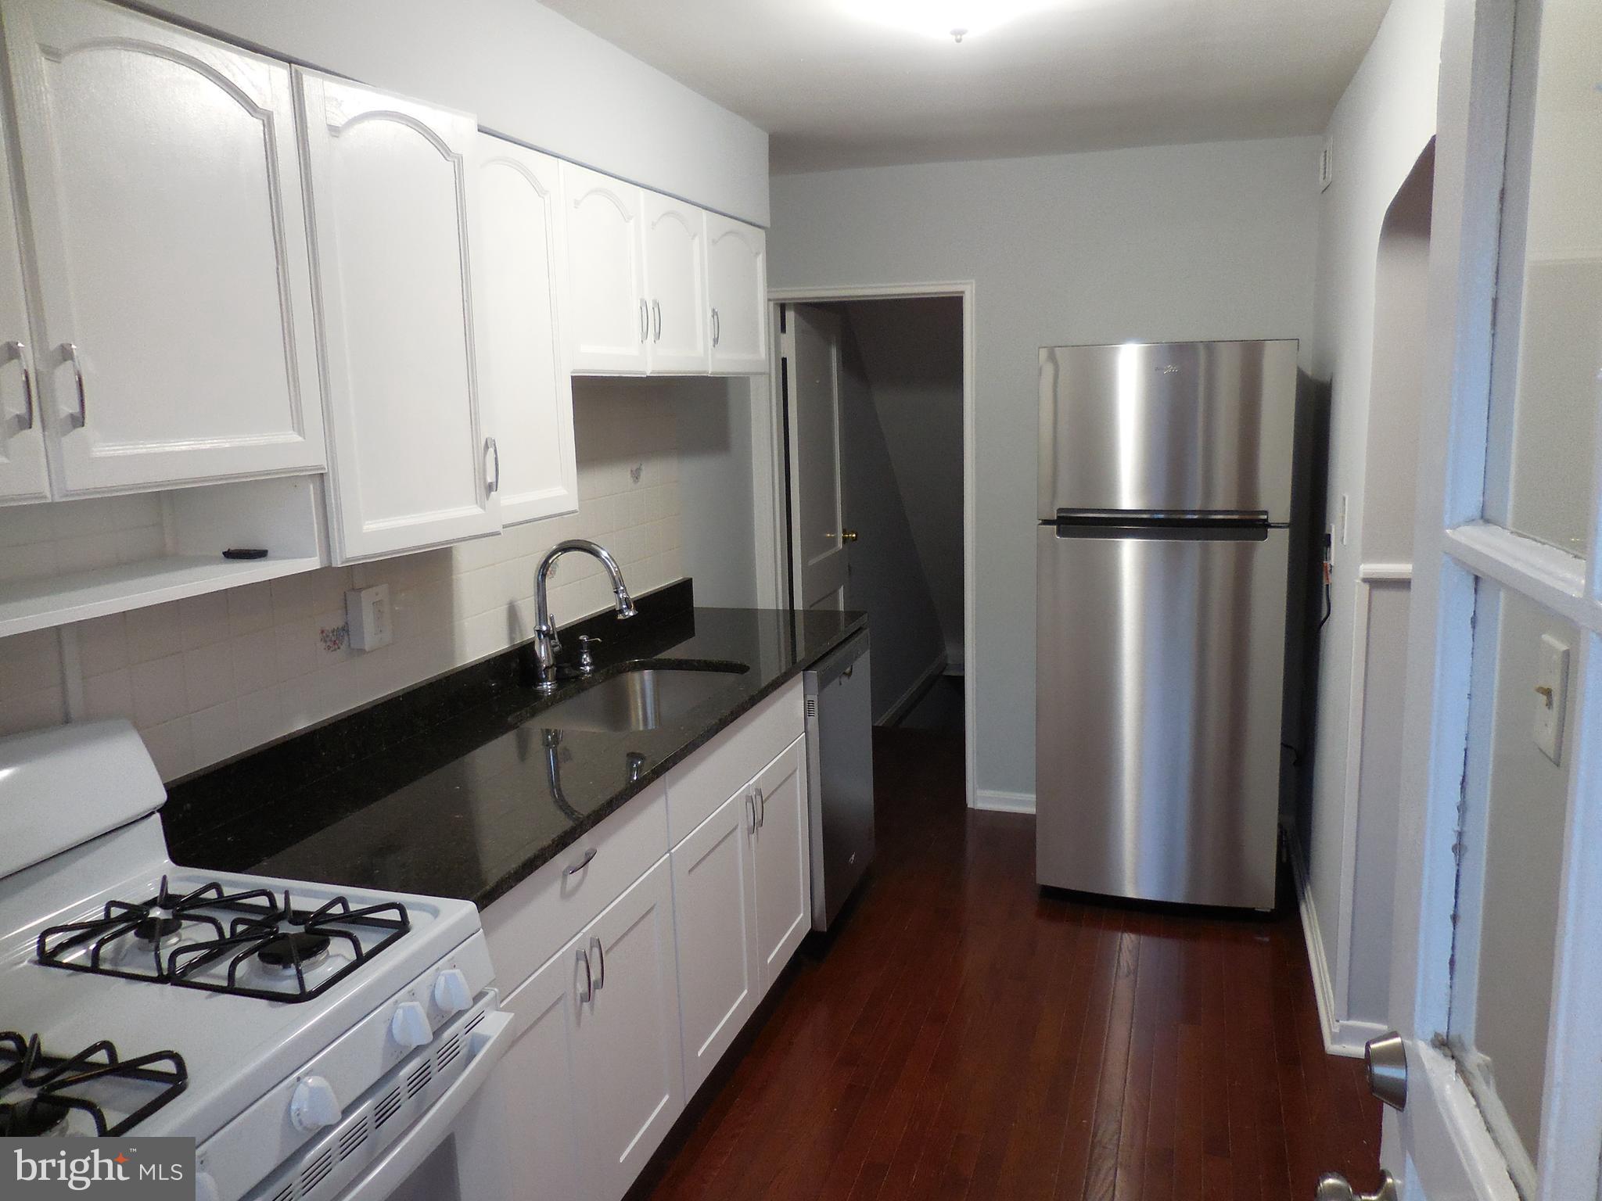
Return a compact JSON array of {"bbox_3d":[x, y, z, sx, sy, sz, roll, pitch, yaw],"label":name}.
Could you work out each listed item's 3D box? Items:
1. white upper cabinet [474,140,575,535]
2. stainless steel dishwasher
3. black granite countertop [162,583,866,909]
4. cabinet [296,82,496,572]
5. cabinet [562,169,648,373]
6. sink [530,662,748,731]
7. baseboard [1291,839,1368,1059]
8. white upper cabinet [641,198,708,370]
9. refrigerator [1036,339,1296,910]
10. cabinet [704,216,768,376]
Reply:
[{"bbox_3d":[-0.714,-0.532,2.369,0.328,0.739,0.373,2,11,19],"label":"white upper cabinet"},{"bbox_3d":[-0.137,0.545,3.611,0.612,0.856,0.582,2,11,19],"label":"stainless steel dishwasher"},{"bbox_3d":[-0.434,0.195,2.789,0.639,0.132,2.239,2,11,19],"label":"black granite countertop"},{"bbox_3d":[-0.825,-0.465,2.006,0.353,0.747,0.408,2,11,19],"label":"cabinet"},{"bbox_3d":[-0.594,-0.747,2.701,0.328,0.442,0.377,2,11,19],"label":"cabinet"},{"bbox_3d":[-0.389,0.333,2.839,0.393,0.209,0.612,2,11,19],"label":"sink"},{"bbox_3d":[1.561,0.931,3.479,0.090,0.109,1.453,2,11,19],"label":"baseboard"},{"bbox_3d":[-0.473,-0.816,3.055,0.328,0.444,0.383,2,11,19],"label":"white upper cabinet"},{"bbox_3d":[1.182,0.058,3.782,0.711,1.726,0.741,2,11,19],"label":"refrigerator"},{"bbox_3d":[-0.337,-0.894,3.451,0.328,0.445,0.468,2,11,19],"label":"cabinet"}]

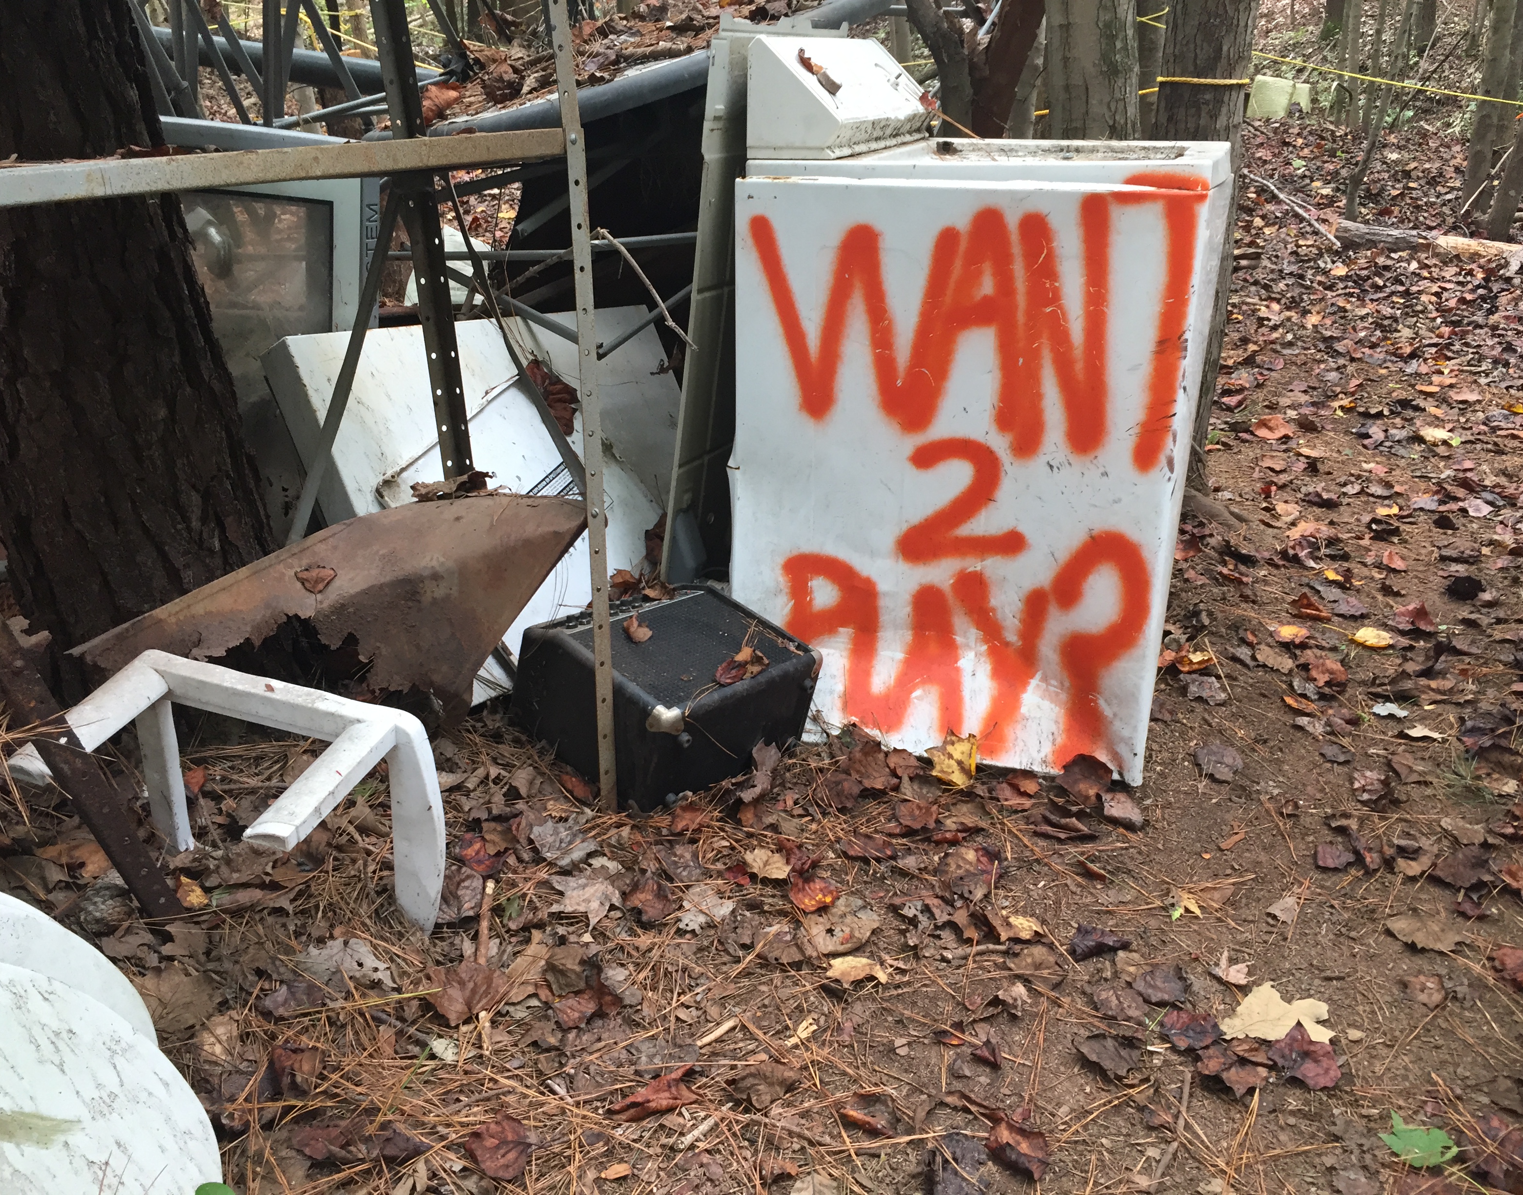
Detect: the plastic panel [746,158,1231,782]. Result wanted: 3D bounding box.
[{"bbox_3d":[0.275,-0.172,2.020,0.675,0.900,0.080,7,23,18],"label":"plastic panel"}]

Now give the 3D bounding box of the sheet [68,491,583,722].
[{"bbox_3d":[-0.683,0.024,2.200,0.808,0.323,0.220,-7,-5,-1],"label":"sheet"}]

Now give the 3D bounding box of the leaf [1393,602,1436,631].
[{"bbox_3d":[1.297,0.041,2.652,0.078,0.027,0.060,7,23,19],"label":"leaf"}]

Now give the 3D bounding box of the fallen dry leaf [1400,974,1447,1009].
[{"bbox_3d":[0.800,0.471,1.613,0.050,0.012,0.056,12,27,24],"label":"fallen dry leaf"}]

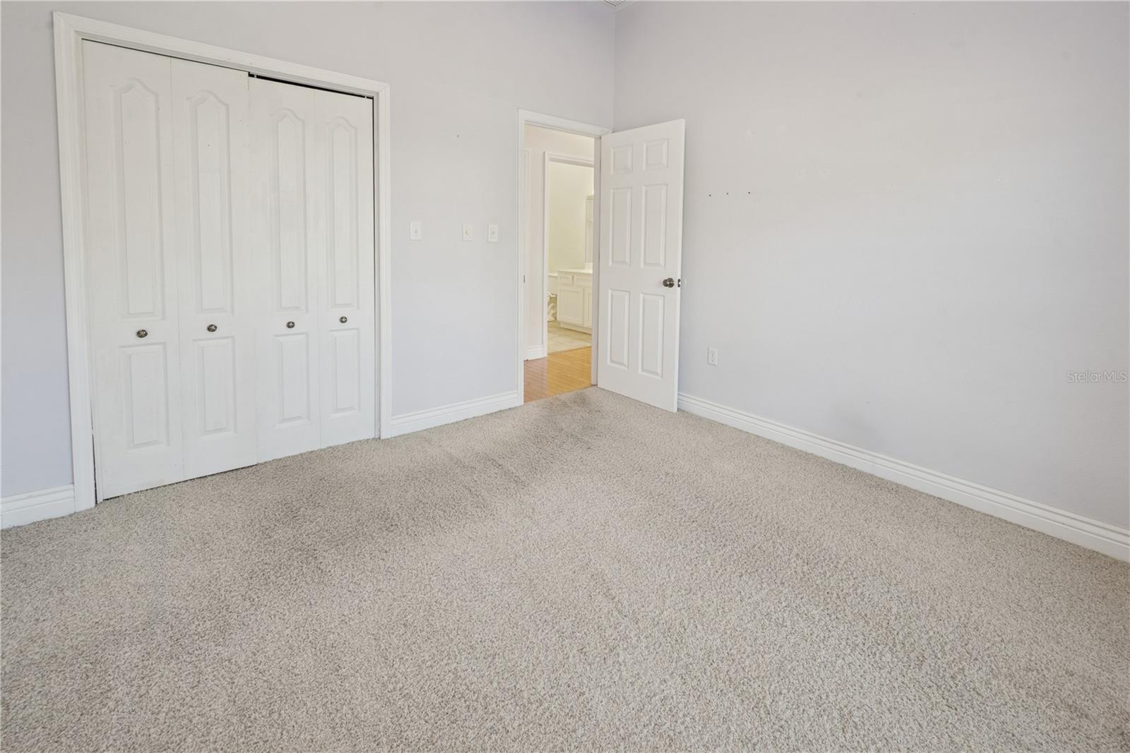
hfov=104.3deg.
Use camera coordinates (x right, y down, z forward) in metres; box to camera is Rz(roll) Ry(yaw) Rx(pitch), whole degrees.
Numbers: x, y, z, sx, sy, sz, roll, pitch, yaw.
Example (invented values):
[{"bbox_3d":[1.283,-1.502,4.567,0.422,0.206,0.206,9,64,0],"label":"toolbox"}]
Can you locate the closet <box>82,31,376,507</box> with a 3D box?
[{"bbox_3d":[-1.647,-0.538,2.326,1.180,2.030,0.045,-4,8,-35],"label":"closet"}]

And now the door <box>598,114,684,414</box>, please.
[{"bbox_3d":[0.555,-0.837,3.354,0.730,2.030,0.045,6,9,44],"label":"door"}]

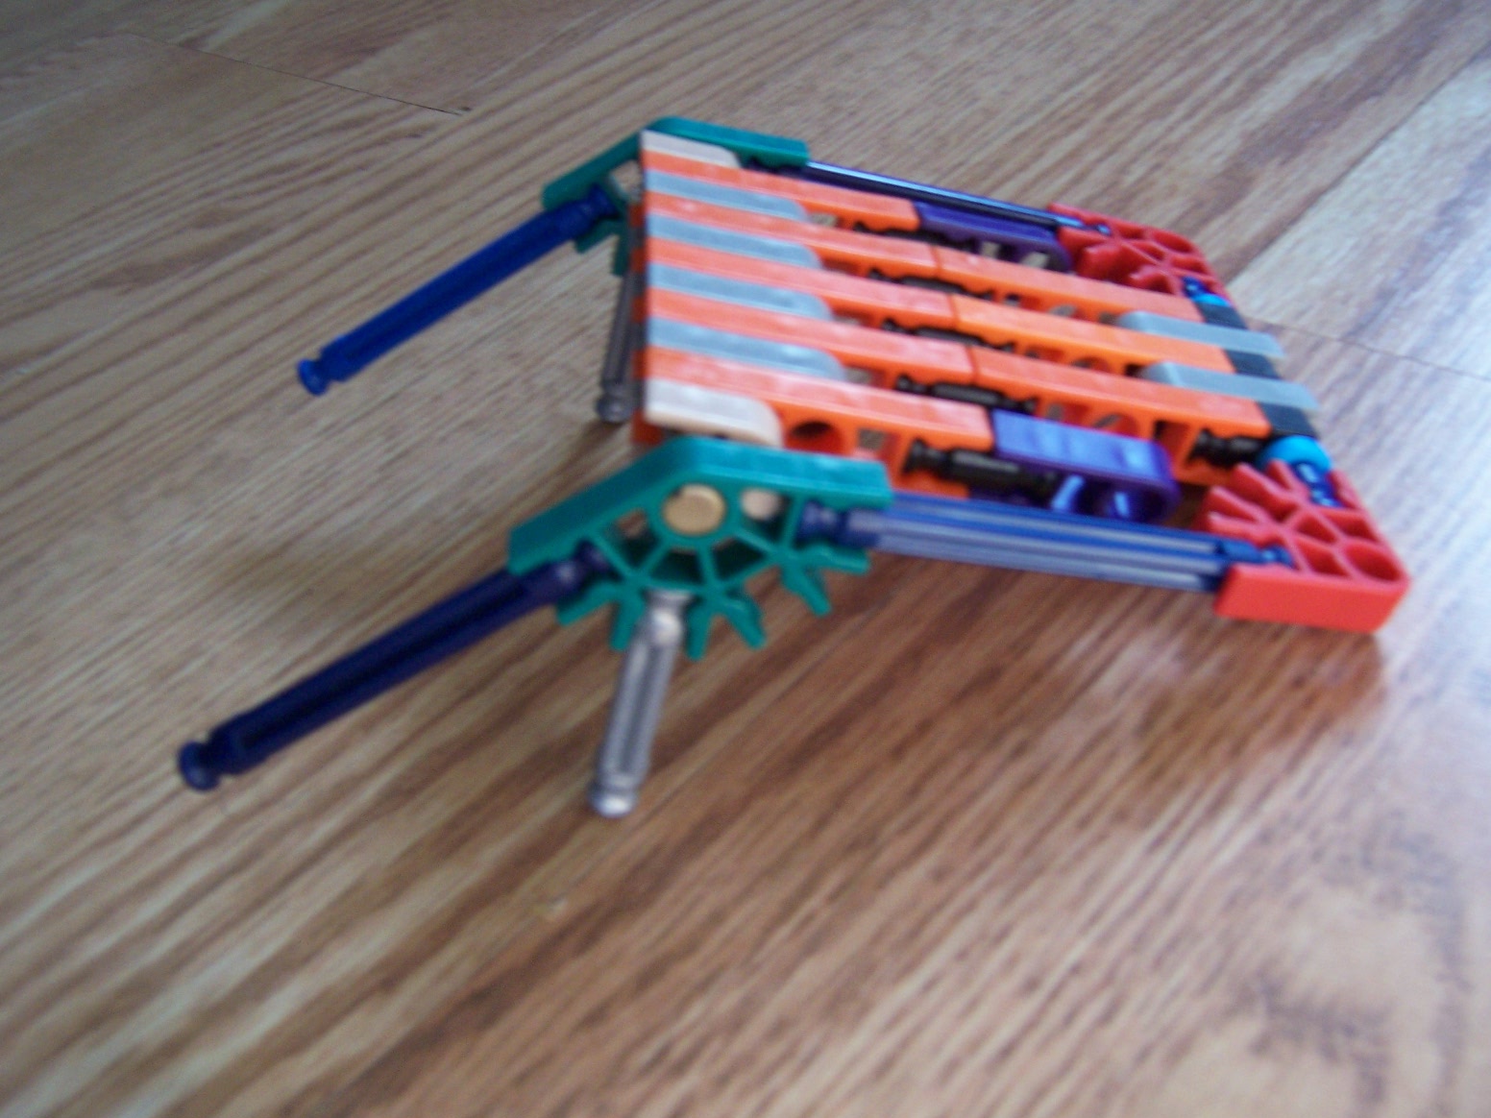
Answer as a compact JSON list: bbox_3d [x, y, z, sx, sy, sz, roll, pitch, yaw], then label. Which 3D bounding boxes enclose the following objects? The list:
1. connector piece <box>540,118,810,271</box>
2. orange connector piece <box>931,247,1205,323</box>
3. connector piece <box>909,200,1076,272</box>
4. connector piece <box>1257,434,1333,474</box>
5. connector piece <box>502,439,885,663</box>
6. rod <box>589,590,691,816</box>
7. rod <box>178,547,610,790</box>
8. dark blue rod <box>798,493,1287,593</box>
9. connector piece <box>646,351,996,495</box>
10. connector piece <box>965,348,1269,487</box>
[{"bbox_3d":[-0.009,-0.050,0.198,0.037,0.023,0.006,-9,39,3],"label":"connector piece"},{"bbox_3d":[0.040,-0.031,0.182,0.036,0.009,0.006,8,38,-11],"label":"orange connector piece"},{"bbox_3d":[0.033,-0.042,0.197,0.023,0.010,0.006,8,38,-13],"label":"connector piece"},{"bbox_3d":[0.065,-0.010,0.169,0.010,0.010,0.003,8,38,-13],"label":"connector piece"},{"bbox_3d":[-0.004,-0.002,0.138,0.037,0.023,0.006,-9,39,3],"label":"connector piece"},{"bbox_3d":[-0.011,0.015,0.155,0.006,0.034,0.006,7,38,-12],"label":"rod"},{"bbox_3d":[-0.036,0.010,0.145,0.054,0.006,0.006,-28,36,17],"label":"rod"},{"bbox_3d":[0.032,-0.002,0.146,0.054,0.006,0.006,7,38,-12],"label":"dark blue rod"},{"bbox_3d":[0.007,-0.014,0.147,0.036,0.009,0.006,8,38,-11],"label":"connector piece"},{"bbox_3d":[0.043,-0.016,0.169,0.037,0.010,0.006,8,38,-13],"label":"connector piece"}]

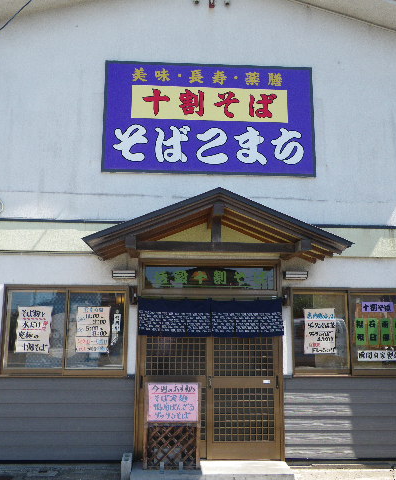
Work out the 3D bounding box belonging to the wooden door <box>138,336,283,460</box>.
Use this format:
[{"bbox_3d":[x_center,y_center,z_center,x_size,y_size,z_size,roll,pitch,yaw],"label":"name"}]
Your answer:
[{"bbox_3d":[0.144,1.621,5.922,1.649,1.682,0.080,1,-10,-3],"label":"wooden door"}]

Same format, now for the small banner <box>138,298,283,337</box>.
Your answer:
[{"bbox_3d":[0.155,0.900,5.960,1.670,0.426,0.040,1,-10,-3],"label":"small banner"}]

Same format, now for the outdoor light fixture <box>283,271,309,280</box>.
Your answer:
[{"bbox_3d":[1.149,0.428,6.116,0.290,0.100,0.100,1,-10,-3],"label":"outdoor light fixture"}]

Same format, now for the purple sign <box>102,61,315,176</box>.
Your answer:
[{"bbox_3d":[0.147,-1.495,6.429,2.601,1.441,0.060,1,-10,-3],"label":"purple sign"}]

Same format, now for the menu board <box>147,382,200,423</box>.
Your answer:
[{"bbox_3d":[-0.260,1.730,5.498,0.534,0.389,0.025,1,-10,-3],"label":"menu board"}]

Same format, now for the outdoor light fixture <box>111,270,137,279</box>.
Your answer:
[{"bbox_3d":[-0.852,0.412,6.016,0.269,0.093,0.100,1,-10,-3],"label":"outdoor light fixture"}]

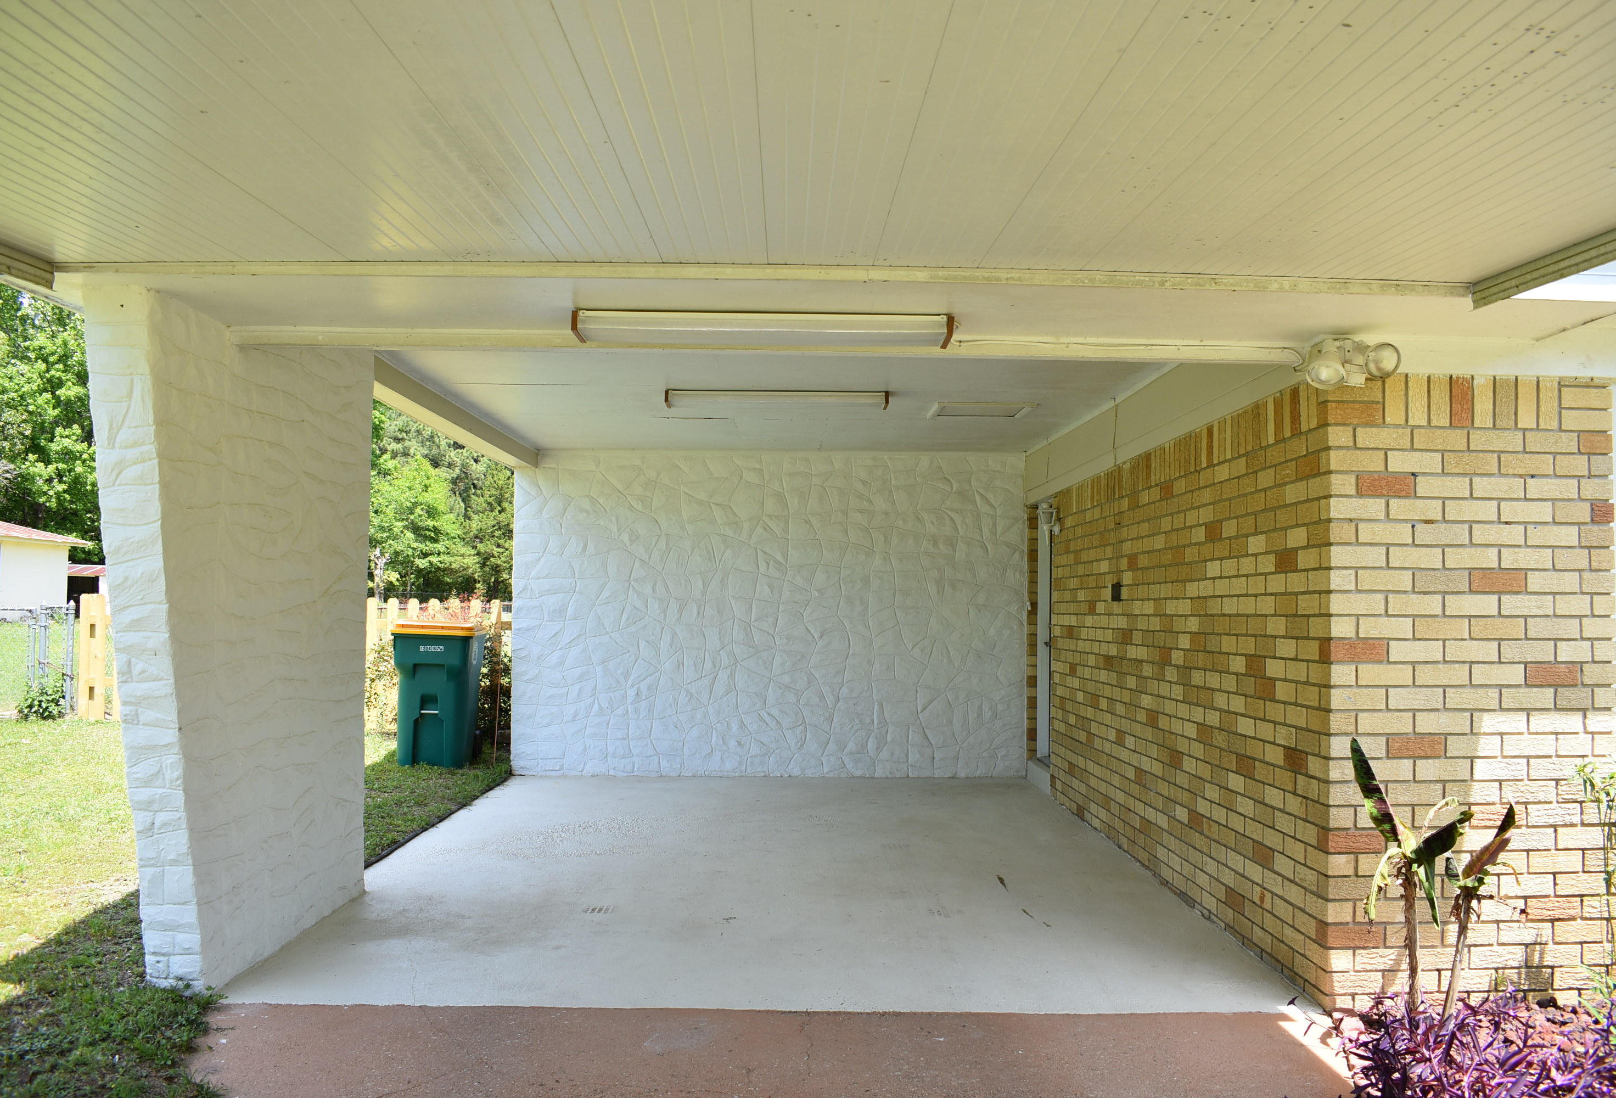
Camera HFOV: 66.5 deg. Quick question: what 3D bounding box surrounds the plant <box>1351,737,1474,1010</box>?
[{"bbox_3d":[1.975,1.070,4.050,0.390,0.900,0.350,1,-3,-1],"label":"plant"}]

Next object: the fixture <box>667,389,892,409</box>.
[{"bbox_3d":[-0.173,-0.845,7.050,1.260,0.073,0.200,1,-3,-1],"label":"fixture"}]

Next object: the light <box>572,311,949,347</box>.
[{"bbox_3d":[-0.150,-0.744,4.190,1.260,0.073,0.210,1,-3,-1],"label":"light"}]

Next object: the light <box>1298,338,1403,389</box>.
[{"bbox_3d":[1.816,-0.621,4.130,0.330,0.160,0.190,1,-3,-1],"label":"light"}]

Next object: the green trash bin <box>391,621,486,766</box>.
[{"bbox_3d":[-3.100,1.225,10.400,0.680,1.160,0.790,1,-3,-8],"label":"green trash bin"}]

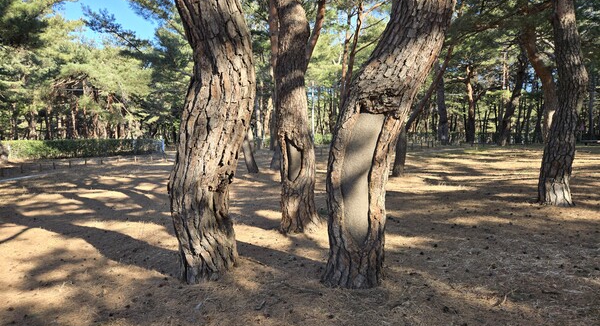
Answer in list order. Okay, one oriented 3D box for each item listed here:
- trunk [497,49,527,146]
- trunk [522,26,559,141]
[{"bbox_3d":[15.914,-4.929,30.000,1.990,7.370,1.200,3,6,28],"label":"trunk"},{"bbox_3d":[11.509,-3.383,19.000,1.550,6.240,1.000,3,6,31],"label":"trunk"}]

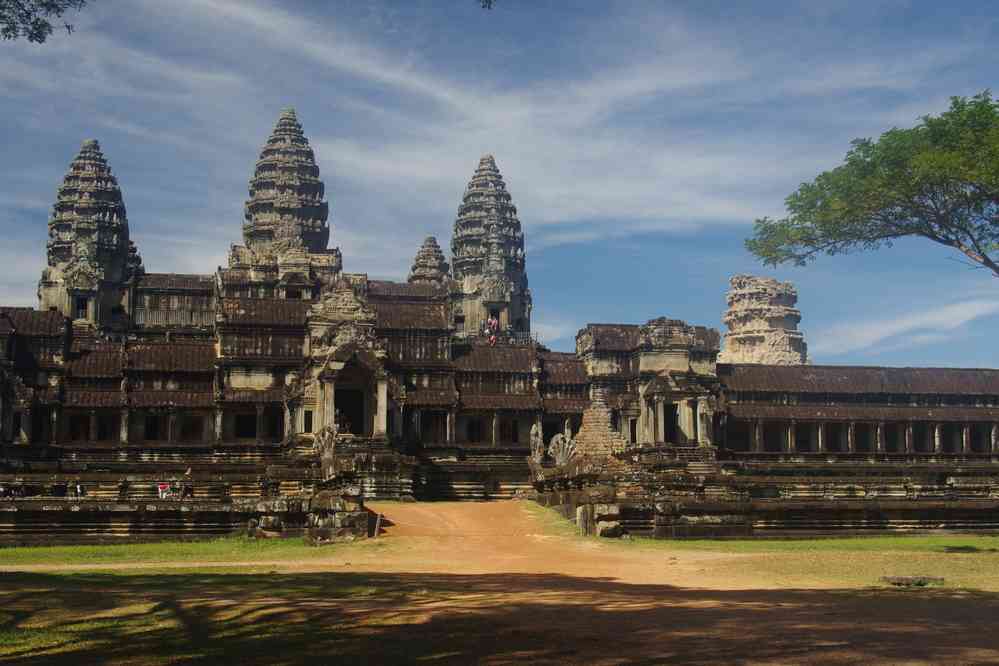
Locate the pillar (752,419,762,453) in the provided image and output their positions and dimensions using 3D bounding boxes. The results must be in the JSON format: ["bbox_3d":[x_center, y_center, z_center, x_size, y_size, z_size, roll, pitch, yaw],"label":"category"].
[{"bbox_3d":[18.176,7.193,95.415,0.460,2.378,0.460,1,-8,-11],"label":"pillar"}]

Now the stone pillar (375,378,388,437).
[{"bbox_3d":[-7.017,4.430,80.844,0.620,3.440,0.620,1,-8,-11],"label":"stone pillar"}]

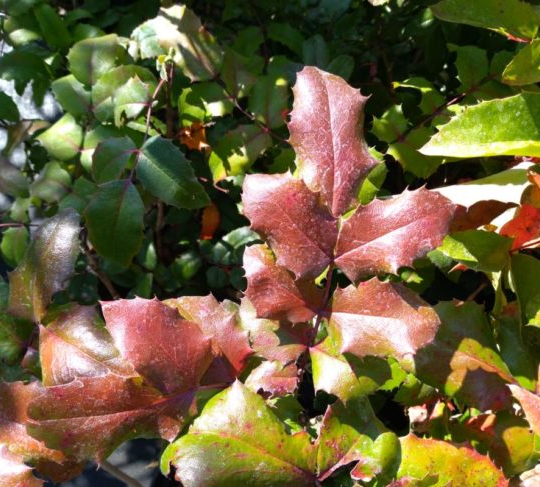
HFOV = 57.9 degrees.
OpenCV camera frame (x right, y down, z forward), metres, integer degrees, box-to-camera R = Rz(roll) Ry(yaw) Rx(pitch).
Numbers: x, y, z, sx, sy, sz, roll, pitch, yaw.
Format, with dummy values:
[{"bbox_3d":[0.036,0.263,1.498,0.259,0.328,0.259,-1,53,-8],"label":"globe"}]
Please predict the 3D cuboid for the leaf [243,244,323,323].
[{"bbox_3d":[0.008,0.027,0.295,0.058,0.017,0.043,32,78,14],"label":"leaf"}]

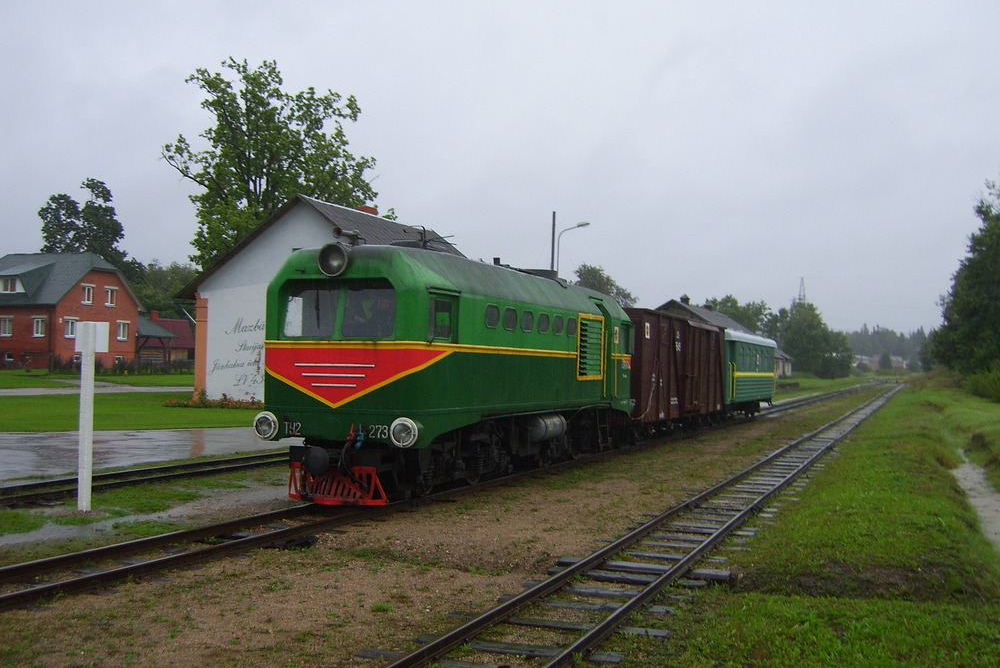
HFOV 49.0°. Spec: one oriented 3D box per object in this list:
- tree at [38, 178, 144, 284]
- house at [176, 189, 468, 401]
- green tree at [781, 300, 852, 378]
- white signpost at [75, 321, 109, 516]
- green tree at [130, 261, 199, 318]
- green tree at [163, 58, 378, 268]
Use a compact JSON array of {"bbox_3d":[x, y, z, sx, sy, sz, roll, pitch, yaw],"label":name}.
[{"bbox_3d":[-41.764,-6.296,111.670,11.000,19.360,11.000,2,-2,-21],"label":"tree"},{"bbox_3d":[-5.319,-1.082,44.546,11.000,7.500,10.200,0,-2,23],"label":"house"},{"bbox_3d":[38.824,0.704,134.831,9.000,9.900,9.000,1,-2,16],"label":"green tree"},{"bbox_3d":[-4.563,0.912,12.161,0.380,2.090,0.140,0,-2,20],"label":"white signpost"},{"bbox_3d":[-38.209,-2.293,124.789,8.500,12.390,8.500,2,-2,-17],"label":"green tree"},{"bbox_3d":[-12.136,-5.945,57.705,11.800,17.340,11.800,2,-2,-12],"label":"green tree"}]

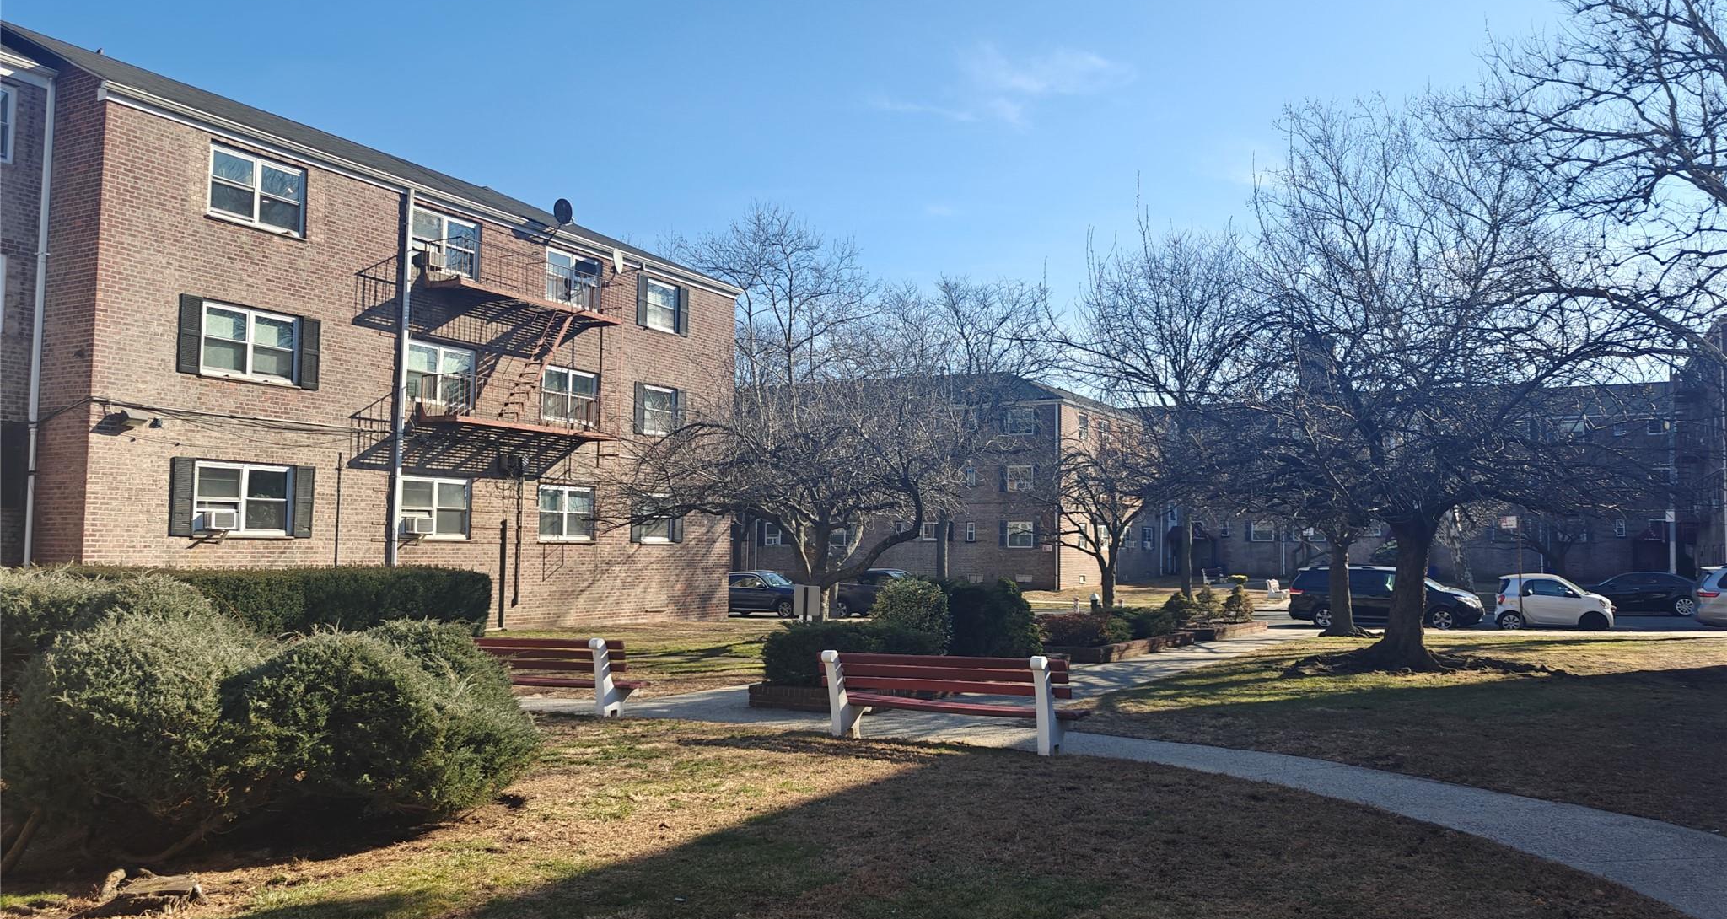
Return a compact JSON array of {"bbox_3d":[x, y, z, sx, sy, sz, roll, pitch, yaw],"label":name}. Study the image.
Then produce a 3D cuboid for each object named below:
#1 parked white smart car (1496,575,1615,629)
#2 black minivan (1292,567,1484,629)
[{"bbox_3d":[18.481,3.834,30.721,2.700,1.555,1.660,-2,-5,29],"label":"parked white smart car"},{"bbox_3d":[14.750,3.910,32.800,5.080,1.780,1.980,-1,-4,20],"label":"black minivan"}]

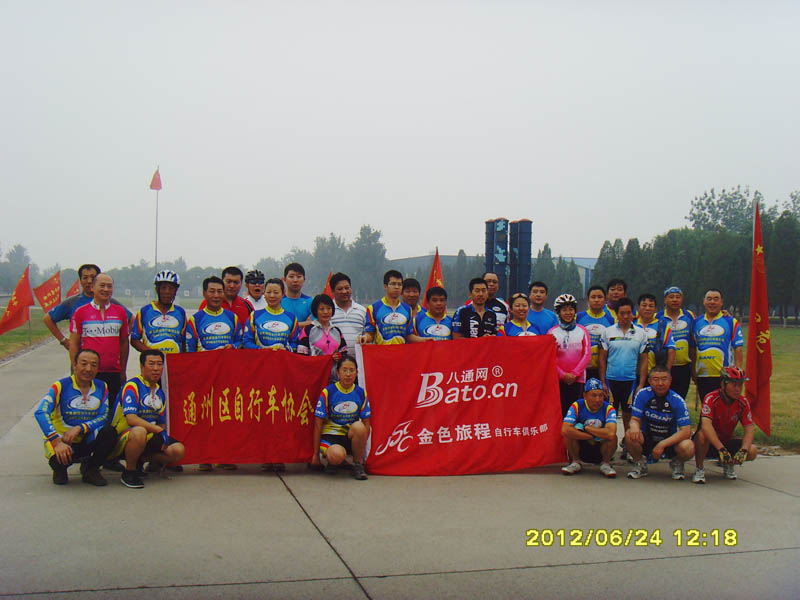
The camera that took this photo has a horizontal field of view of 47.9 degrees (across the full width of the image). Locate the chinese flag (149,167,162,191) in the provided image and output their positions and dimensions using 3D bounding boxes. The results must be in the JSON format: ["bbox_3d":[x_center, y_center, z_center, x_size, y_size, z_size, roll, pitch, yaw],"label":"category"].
[{"bbox_3d":[-20.346,-10.110,75.000,1.150,2.000,0.500,1,0,-15],"label":"chinese flag"}]

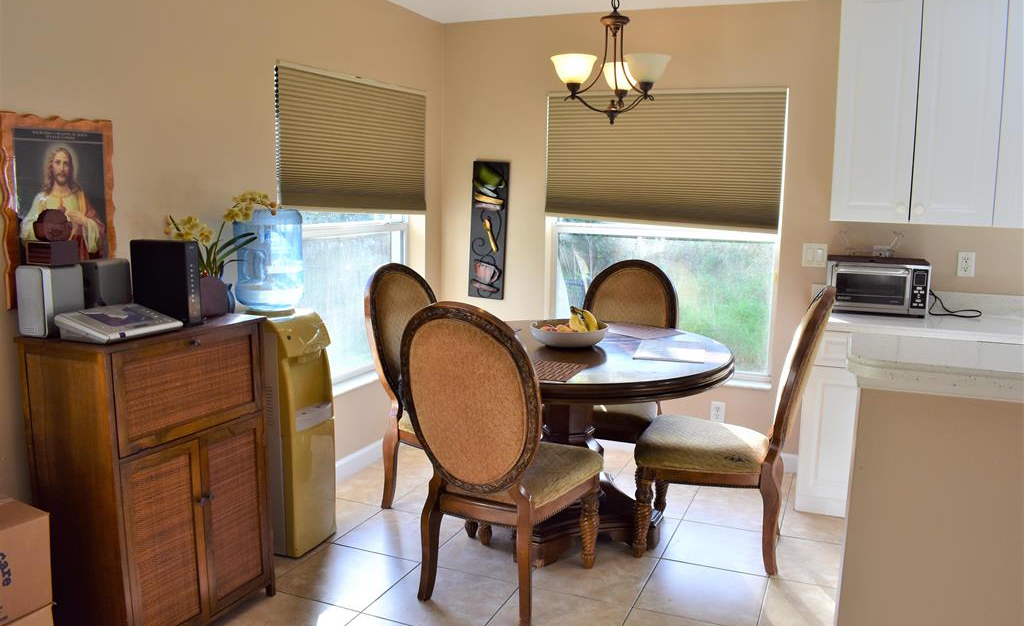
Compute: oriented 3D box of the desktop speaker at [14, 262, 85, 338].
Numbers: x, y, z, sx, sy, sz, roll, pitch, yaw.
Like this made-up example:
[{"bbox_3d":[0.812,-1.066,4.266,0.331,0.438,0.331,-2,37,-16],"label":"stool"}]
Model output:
[{"bbox_3d":[-1.383,-0.040,2.301,0.125,0.207,0.125,4,8,23],"label":"desktop speaker"}]

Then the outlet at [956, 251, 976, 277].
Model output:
[{"bbox_3d":[2.190,-0.233,3.699,0.074,0.116,0.010,4,8,23],"label":"outlet"}]

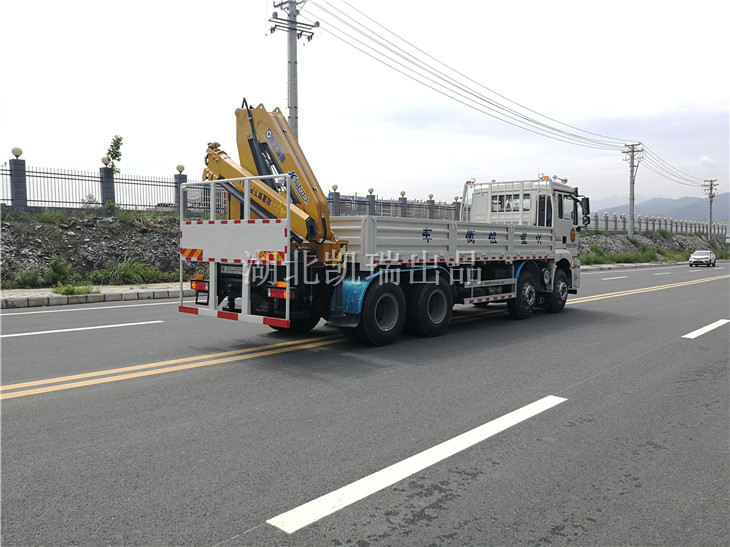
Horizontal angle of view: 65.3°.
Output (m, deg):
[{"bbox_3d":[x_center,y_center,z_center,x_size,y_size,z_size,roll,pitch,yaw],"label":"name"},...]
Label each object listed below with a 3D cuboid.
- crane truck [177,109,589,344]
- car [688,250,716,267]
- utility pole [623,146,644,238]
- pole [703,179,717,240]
[{"bbox_3d":[1.489,-0.891,12.029,2.626,3.858,10.454,3,3,41],"label":"crane truck"},{"bbox_3d":[36.950,-1.610,62.250,1.830,1.650,4.500,2,3,42],"label":"car"},{"bbox_3d":[30.581,-9.469,65.058,2.200,10.800,0.600,2,3,42],"label":"utility pole"},{"bbox_3d":[59.379,-10.894,97.596,2.200,10.460,0.600,2,3,42],"label":"pole"}]

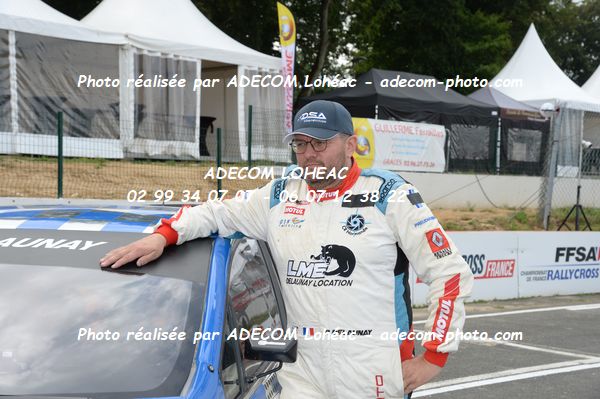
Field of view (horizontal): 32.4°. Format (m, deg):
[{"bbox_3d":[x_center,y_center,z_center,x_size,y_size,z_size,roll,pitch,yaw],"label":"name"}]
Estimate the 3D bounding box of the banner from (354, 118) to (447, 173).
[{"bbox_3d":[2.140,-1.147,22.450,2.840,1.070,0.060,0,2,-37],"label":"banner"}]

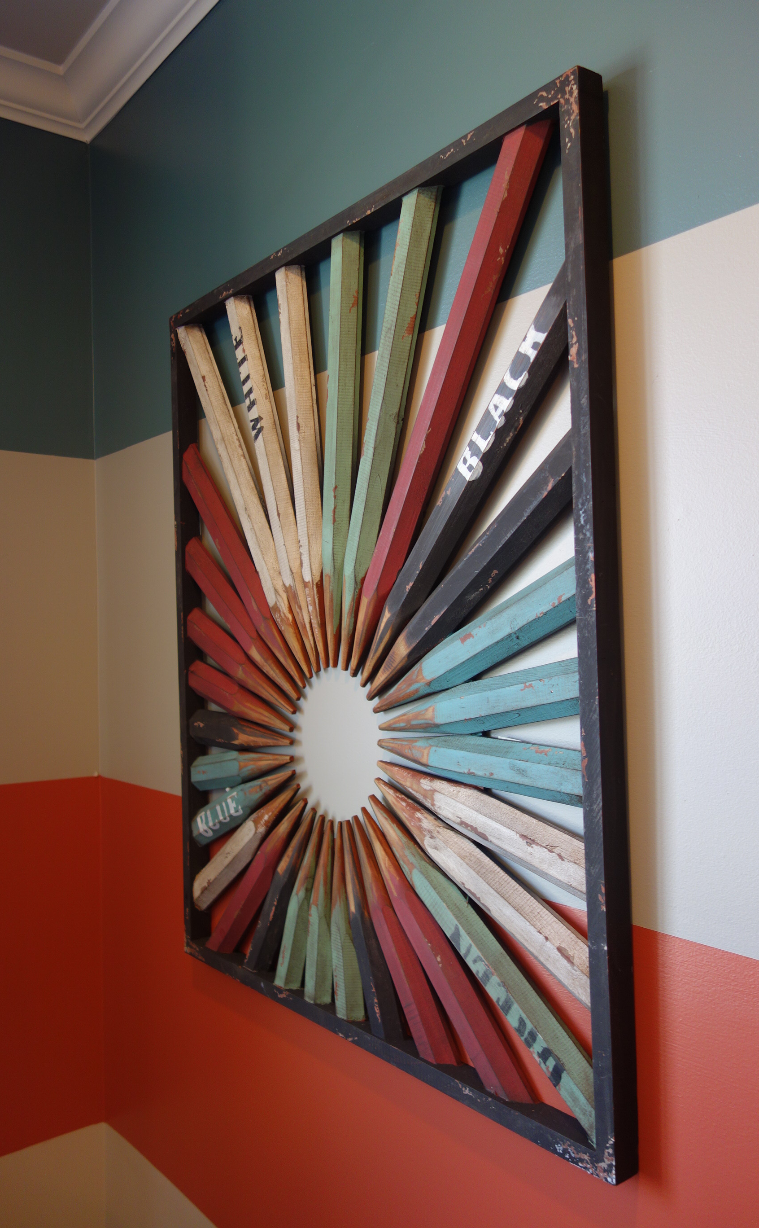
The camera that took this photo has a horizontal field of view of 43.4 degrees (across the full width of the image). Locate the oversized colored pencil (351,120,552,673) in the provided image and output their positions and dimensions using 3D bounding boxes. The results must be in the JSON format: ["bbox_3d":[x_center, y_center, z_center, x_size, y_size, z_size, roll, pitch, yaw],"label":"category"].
[{"bbox_3d":[0.056,-0.193,1.018,0.035,0.608,0.053,-1,29,-38],"label":"oversized colored pencil"}]

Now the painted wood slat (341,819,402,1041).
[{"bbox_3d":[-0.012,0.365,1.117,0.035,0.245,0.053,-1,-20,-38],"label":"painted wood slat"}]

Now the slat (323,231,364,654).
[{"bbox_3d":[-0.044,-0.190,1.146,0.035,0.512,0.053,-1,6,-38],"label":"slat"}]

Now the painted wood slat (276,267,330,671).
[{"bbox_3d":[-0.090,-0.187,1.205,0.035,0.512,0.053,-1,-7,-38],"label":"painted wood slat"}]

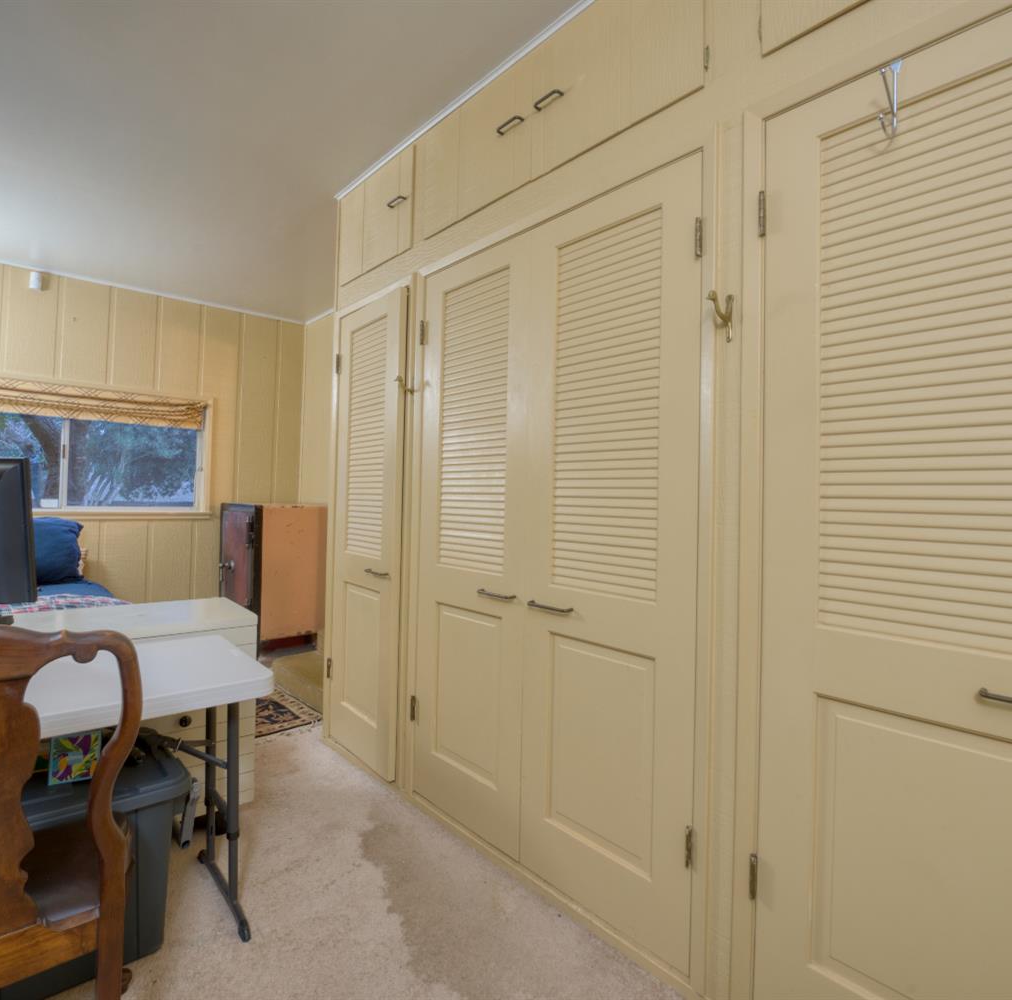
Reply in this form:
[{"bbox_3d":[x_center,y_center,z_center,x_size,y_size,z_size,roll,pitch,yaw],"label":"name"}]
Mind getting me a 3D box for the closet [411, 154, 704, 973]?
[{"bbox_3d":[0.267,0.150,2.070,0.580,2.034,1.204,1,0,-43],"label":"closet"}]

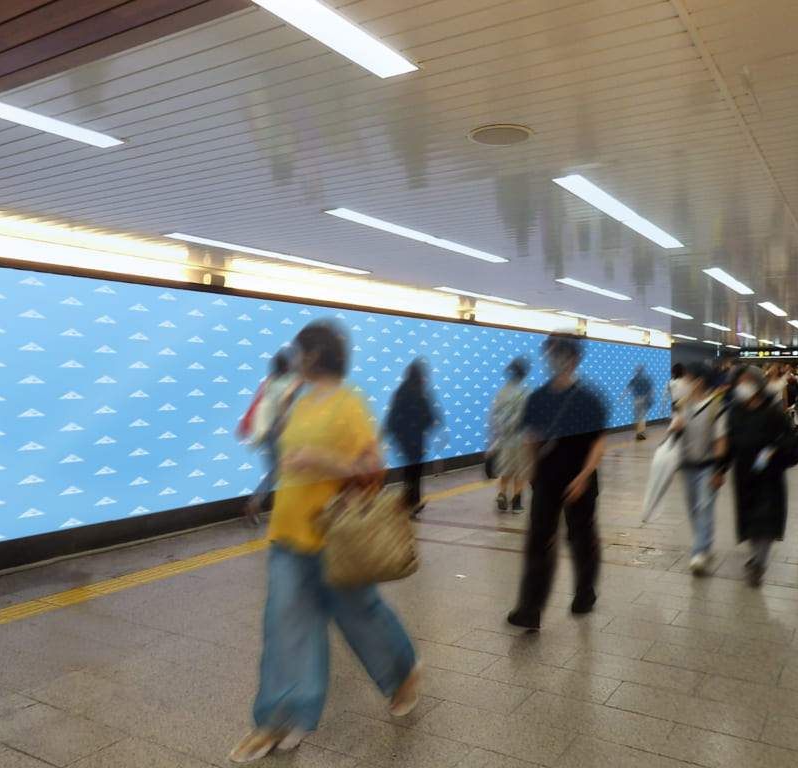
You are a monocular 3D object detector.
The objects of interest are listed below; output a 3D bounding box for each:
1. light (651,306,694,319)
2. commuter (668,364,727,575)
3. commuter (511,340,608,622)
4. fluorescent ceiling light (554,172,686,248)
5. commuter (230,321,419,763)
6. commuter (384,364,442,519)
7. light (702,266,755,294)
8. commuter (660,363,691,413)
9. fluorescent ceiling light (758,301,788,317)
[{"bbox_3d":[4.450,-1.138,11.944,0.155,0.070,2.356,1,1,33],"label":"light"},{"bbox_3d":[2.234,0.618,5.480,0.520,1.518,0.450,0,0,30],"label":"commuter"},{"bbox_3d":[0.941,0.544,4.369,0.510,1.684,0.520,1,1,33],"label":"commuter"},{"bbox_3d":[1.665,-1.170,5.279,0.169,0.060,2.703,0,0,33],"label":"fluorescent ceiling light"},{"bbox_3d":[-0.297,0.580,2.950,0.620,1.667,0.720,0,1,43],"label":"commuter"},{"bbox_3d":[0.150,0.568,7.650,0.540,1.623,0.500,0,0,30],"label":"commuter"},{"bbox_3d":[4.012,-1.212,8.912,0.172,0.060,2.760,0,0,33],"label":"light"},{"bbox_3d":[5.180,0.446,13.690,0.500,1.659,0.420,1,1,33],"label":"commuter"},{"bbox_3d":[5.678,-1.126,11.180,0.155,0.070,2.356,1,1,33],"label":"fluorescent ceiling light"}]

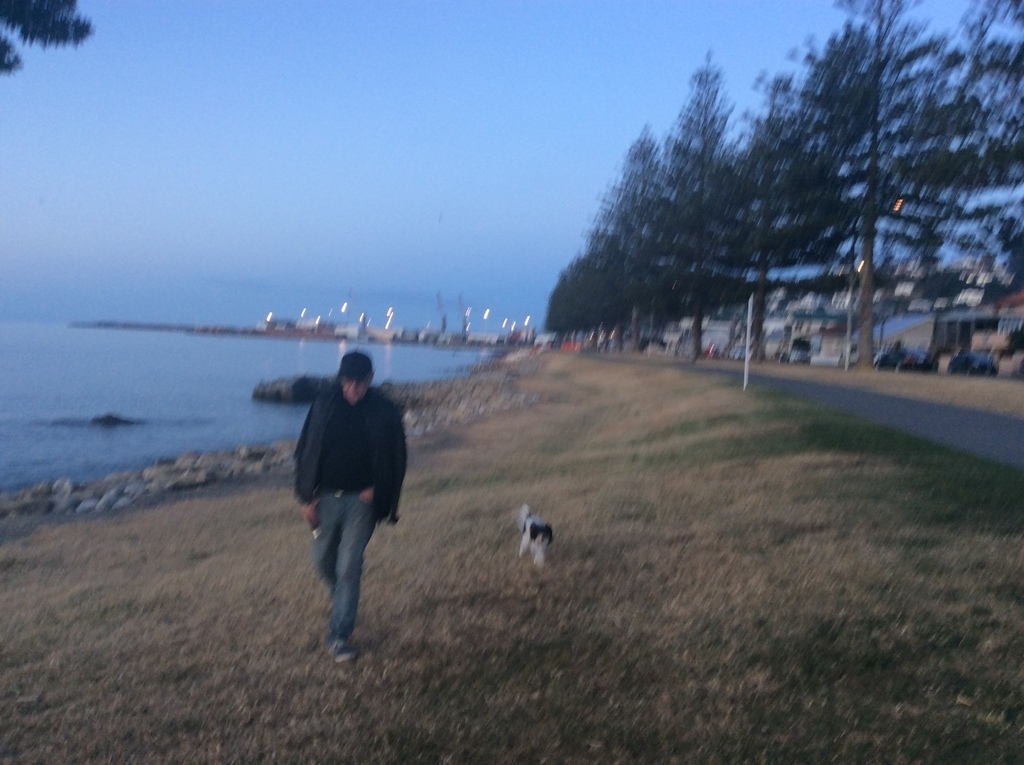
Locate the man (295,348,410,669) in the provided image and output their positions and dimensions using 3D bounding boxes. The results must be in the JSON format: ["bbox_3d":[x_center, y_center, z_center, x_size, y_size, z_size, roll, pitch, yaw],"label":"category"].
[{"bbox_3d":[-0.909,0.679,5.420,0.640,1.730,0.520,2,2,-6],"label":"man"}]

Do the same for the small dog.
[{"bbox_3d":[0.164,1.140,7.100,0.190,0.430,0.480,2,2,-14],"label":"small dog"}]

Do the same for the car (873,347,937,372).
[{"bbox_3d":[22.139,-1.334,53.500,1.720,1.450,4.400,3,2,1],"label":"car"}]

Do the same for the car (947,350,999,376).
[{"bbox_3d":[24.773,-1.058,51.000,1.700,1.430,4.200,3,2,9],"label":"car"}]

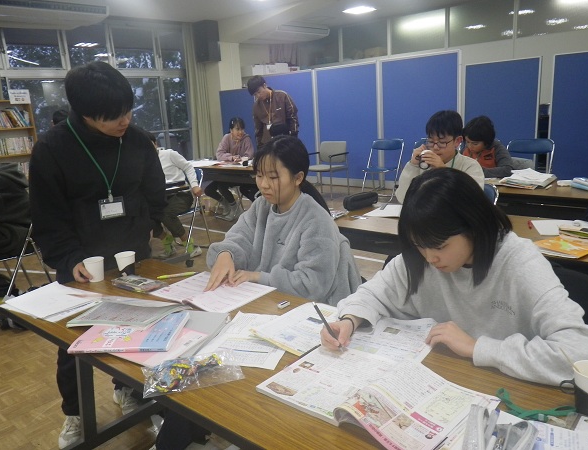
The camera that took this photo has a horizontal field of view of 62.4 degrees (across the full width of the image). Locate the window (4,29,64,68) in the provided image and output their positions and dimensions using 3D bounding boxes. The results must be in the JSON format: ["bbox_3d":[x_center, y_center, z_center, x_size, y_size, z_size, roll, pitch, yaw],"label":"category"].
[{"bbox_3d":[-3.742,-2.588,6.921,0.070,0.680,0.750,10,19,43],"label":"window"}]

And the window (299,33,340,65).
[{"bbox_3d":[0.447,-3.258,9.033,1.005,0.546,0.060,10,19,44],"label":"window"}]

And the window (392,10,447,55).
[{"bbox_3d":[1.920,-2.997,7.595,0.996,0.533,0.060,10,19,44],"label":"window"}]

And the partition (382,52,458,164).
[{"bbox_3d":[1.663,-1.310,6.545,1.200,1.800,0.060,10,19,44],"label":"partition"}]

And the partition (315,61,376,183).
[{"bbox_3d":[0.749,-1.465,7.348,1.200,1.780,0.060,10,19,43],"label":"partition"}]

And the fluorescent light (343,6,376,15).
[{"bbox_3d":[1.163,-3.775,8.553,0.470,0.080,0.470,10,19,43],"label":"fluorescent light"}]

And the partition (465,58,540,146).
[{"bbox_3d":[2.449,-1.094,5.805,0.882,1.634,0.060,10,19,44],"label":"partition"}]

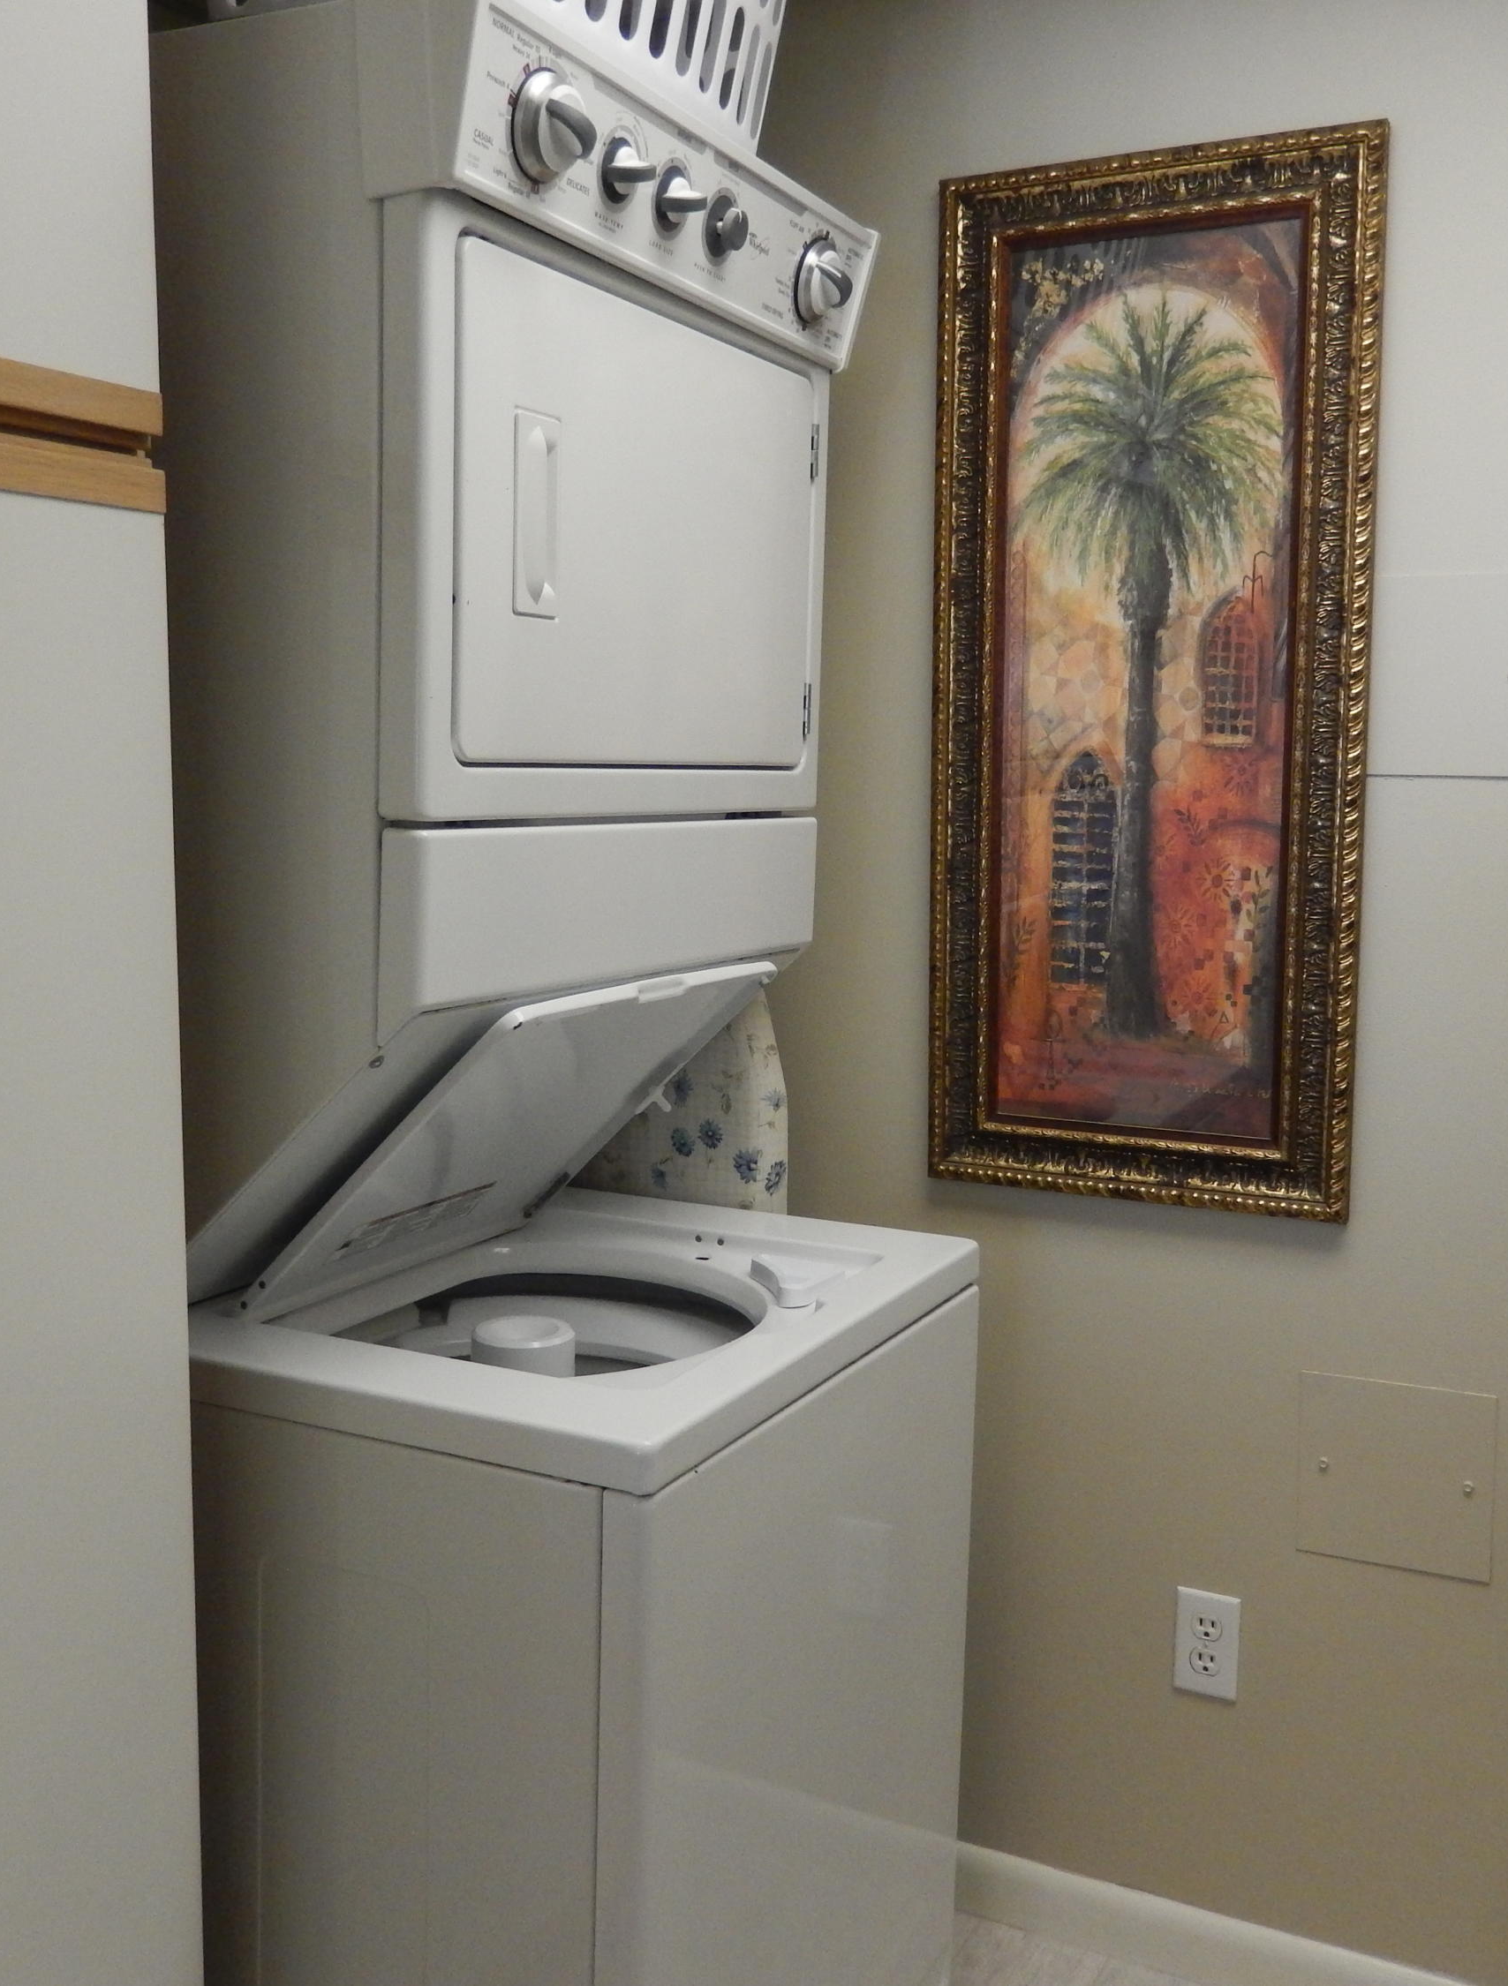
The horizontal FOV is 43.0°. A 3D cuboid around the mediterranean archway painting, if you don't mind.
[{"bbox_3d":[0.397,-0.310,1.962,0.453,1.068,0.035,4,7,27],"label":"mediterranean archway painting"}]

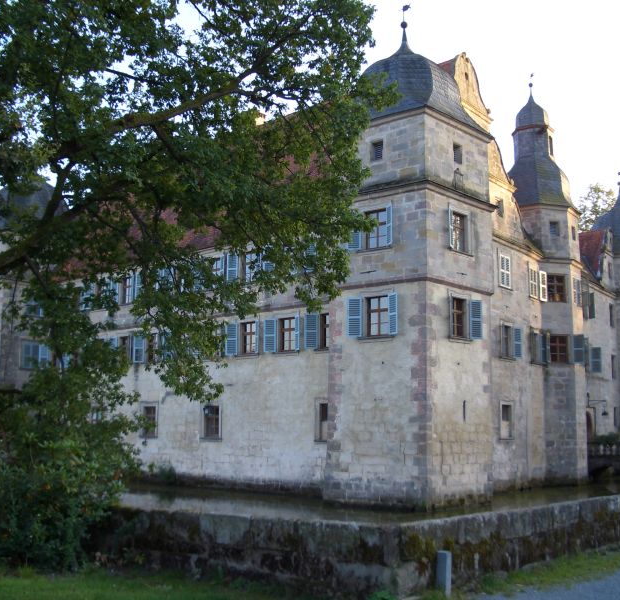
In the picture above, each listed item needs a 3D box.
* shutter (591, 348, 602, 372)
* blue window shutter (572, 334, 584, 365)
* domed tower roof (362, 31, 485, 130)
[{"bbox_3d":[16.925,3.556,47.812,0.654,1.530,0.050,-1,-10,15],"label":"shutter"},{"bbox_3d":[14.257,2.626,42.913,0.581,1.573,0.050,-1,-10,14],"label":"blue window shutter"},{"bbox_3d":[4.171,-9.552,35.844,5.150,5.152,5.150,-7,-13,39],"label":"domed tower roof"}]

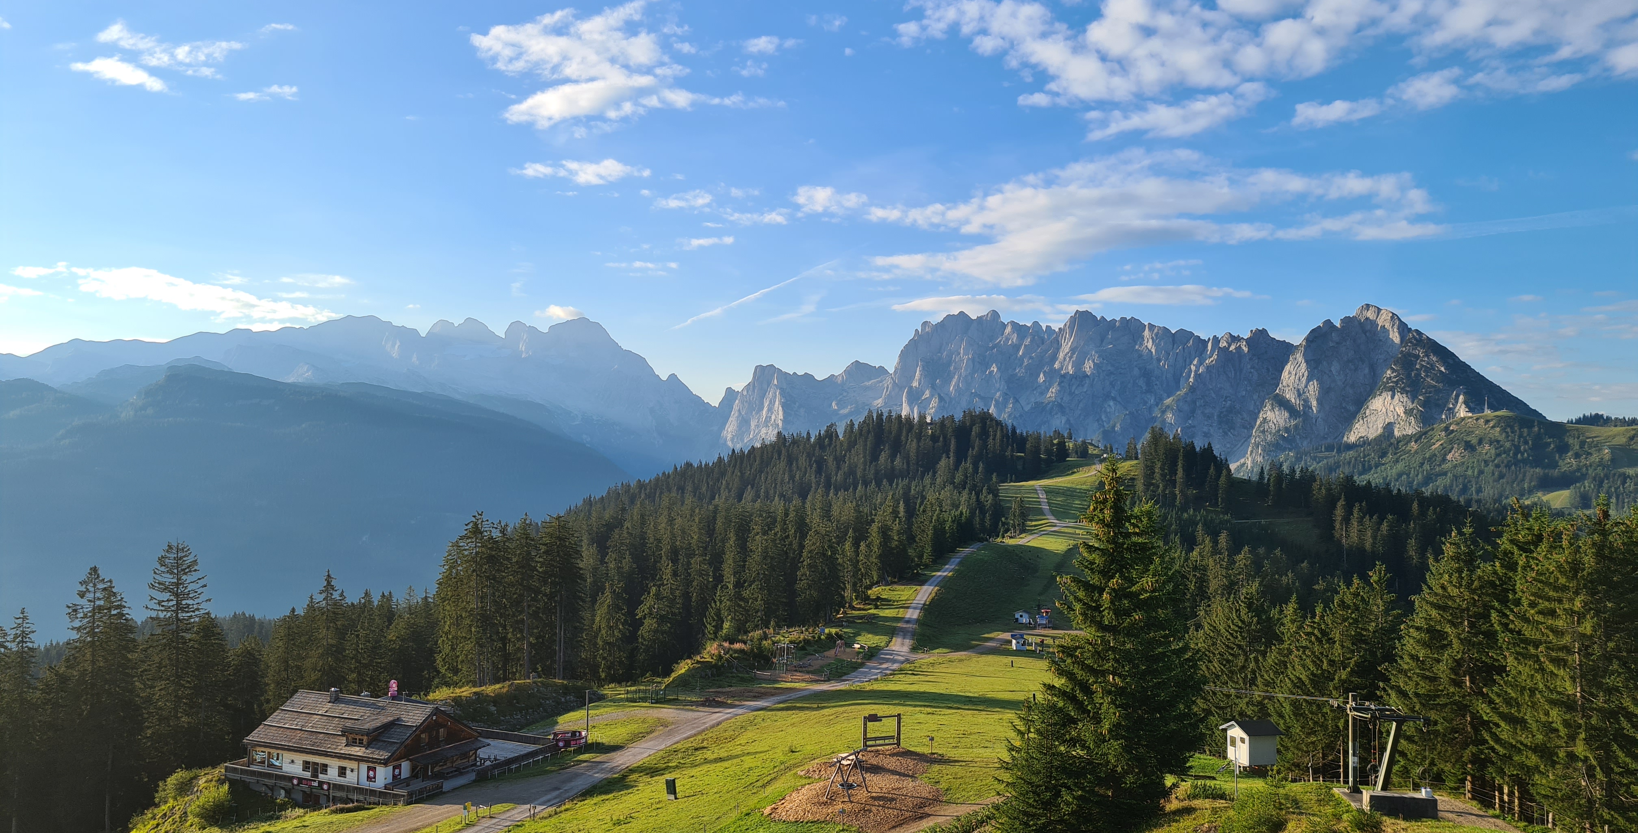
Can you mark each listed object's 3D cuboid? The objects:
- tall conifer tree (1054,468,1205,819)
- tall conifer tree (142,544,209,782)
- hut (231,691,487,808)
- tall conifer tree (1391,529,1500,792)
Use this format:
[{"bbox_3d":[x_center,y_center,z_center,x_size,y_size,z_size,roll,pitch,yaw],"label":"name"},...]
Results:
[{"bbox_3d":[14.760,10.953,60.000,7.300,17.720,7.300,0,-2,0],"label":"tall conifer tree"},{"bbox_3d":[-69.447,27.737,133.000,7.200,28.500,7.200,0,-2,0],"label":"tall conifer tree"},{"bbox_3d":[-46.162,33.453,126.806,23.200,8.600,15.000,-1,-2,27],"label":"hut"},{"bbox_3d":[38.293,14.625,74.000,6.800,16.550,6.800,0,-2,0],"label":"tall conifer tree"}]

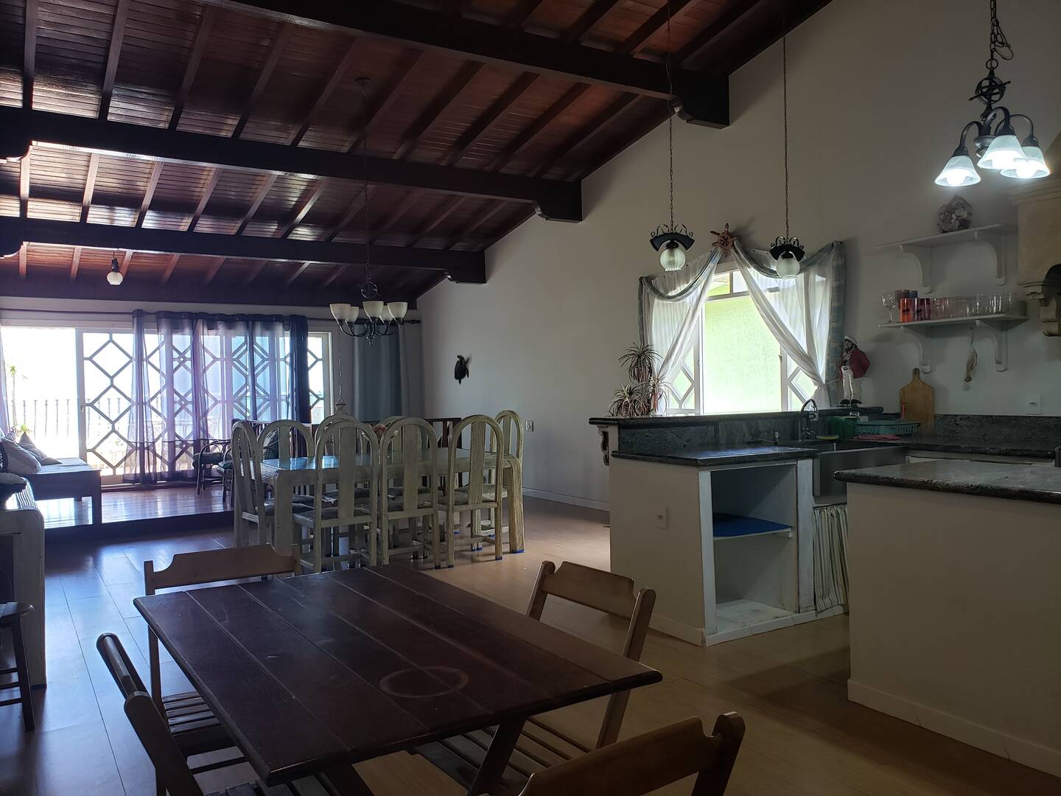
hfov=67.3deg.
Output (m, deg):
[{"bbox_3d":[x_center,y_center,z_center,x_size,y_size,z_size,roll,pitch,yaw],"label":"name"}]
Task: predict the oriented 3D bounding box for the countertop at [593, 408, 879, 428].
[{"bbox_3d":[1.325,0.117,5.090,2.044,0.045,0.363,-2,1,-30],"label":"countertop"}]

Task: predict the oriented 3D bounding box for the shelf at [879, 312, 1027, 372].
[{"bbox_3d":[2.475,-0.301,4.698,0.240,0.300,0.770,-2,1,-30],"label":"shelf"}]

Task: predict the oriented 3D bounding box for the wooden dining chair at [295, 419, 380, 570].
[{"bbox_3d":[-1.369,0.714,5.641,0.475,1.115,0.490,-2,1,-30],"label":"wooden dining chair"}]

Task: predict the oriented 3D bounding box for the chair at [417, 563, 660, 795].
[{"bbox_3d":[-0.021,0.879,1.997,0.524,0.796,0.443,-2,1,-30],"label":"chair"}]

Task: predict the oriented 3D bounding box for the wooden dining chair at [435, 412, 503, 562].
[{"bbox_3d":[-0.534,0.688,6.185,0.475,1.115,0.490,-2,1,-30],"label":"wooden dining chair"}]

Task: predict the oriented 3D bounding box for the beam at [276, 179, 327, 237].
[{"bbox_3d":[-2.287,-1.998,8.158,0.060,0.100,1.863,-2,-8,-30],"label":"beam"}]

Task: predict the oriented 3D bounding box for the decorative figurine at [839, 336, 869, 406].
[{"bbox_3d":[2.186,-0.179,5.385,0.131,0.473,0.181,-2,1,-38],"label":"decorative figurine"}]

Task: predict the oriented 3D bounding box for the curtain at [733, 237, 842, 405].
[{"bbox_3d":[1.926,-0.582,6.114,0.120,1.420,1.080,-2,1,-30],"label":"curtain"}]

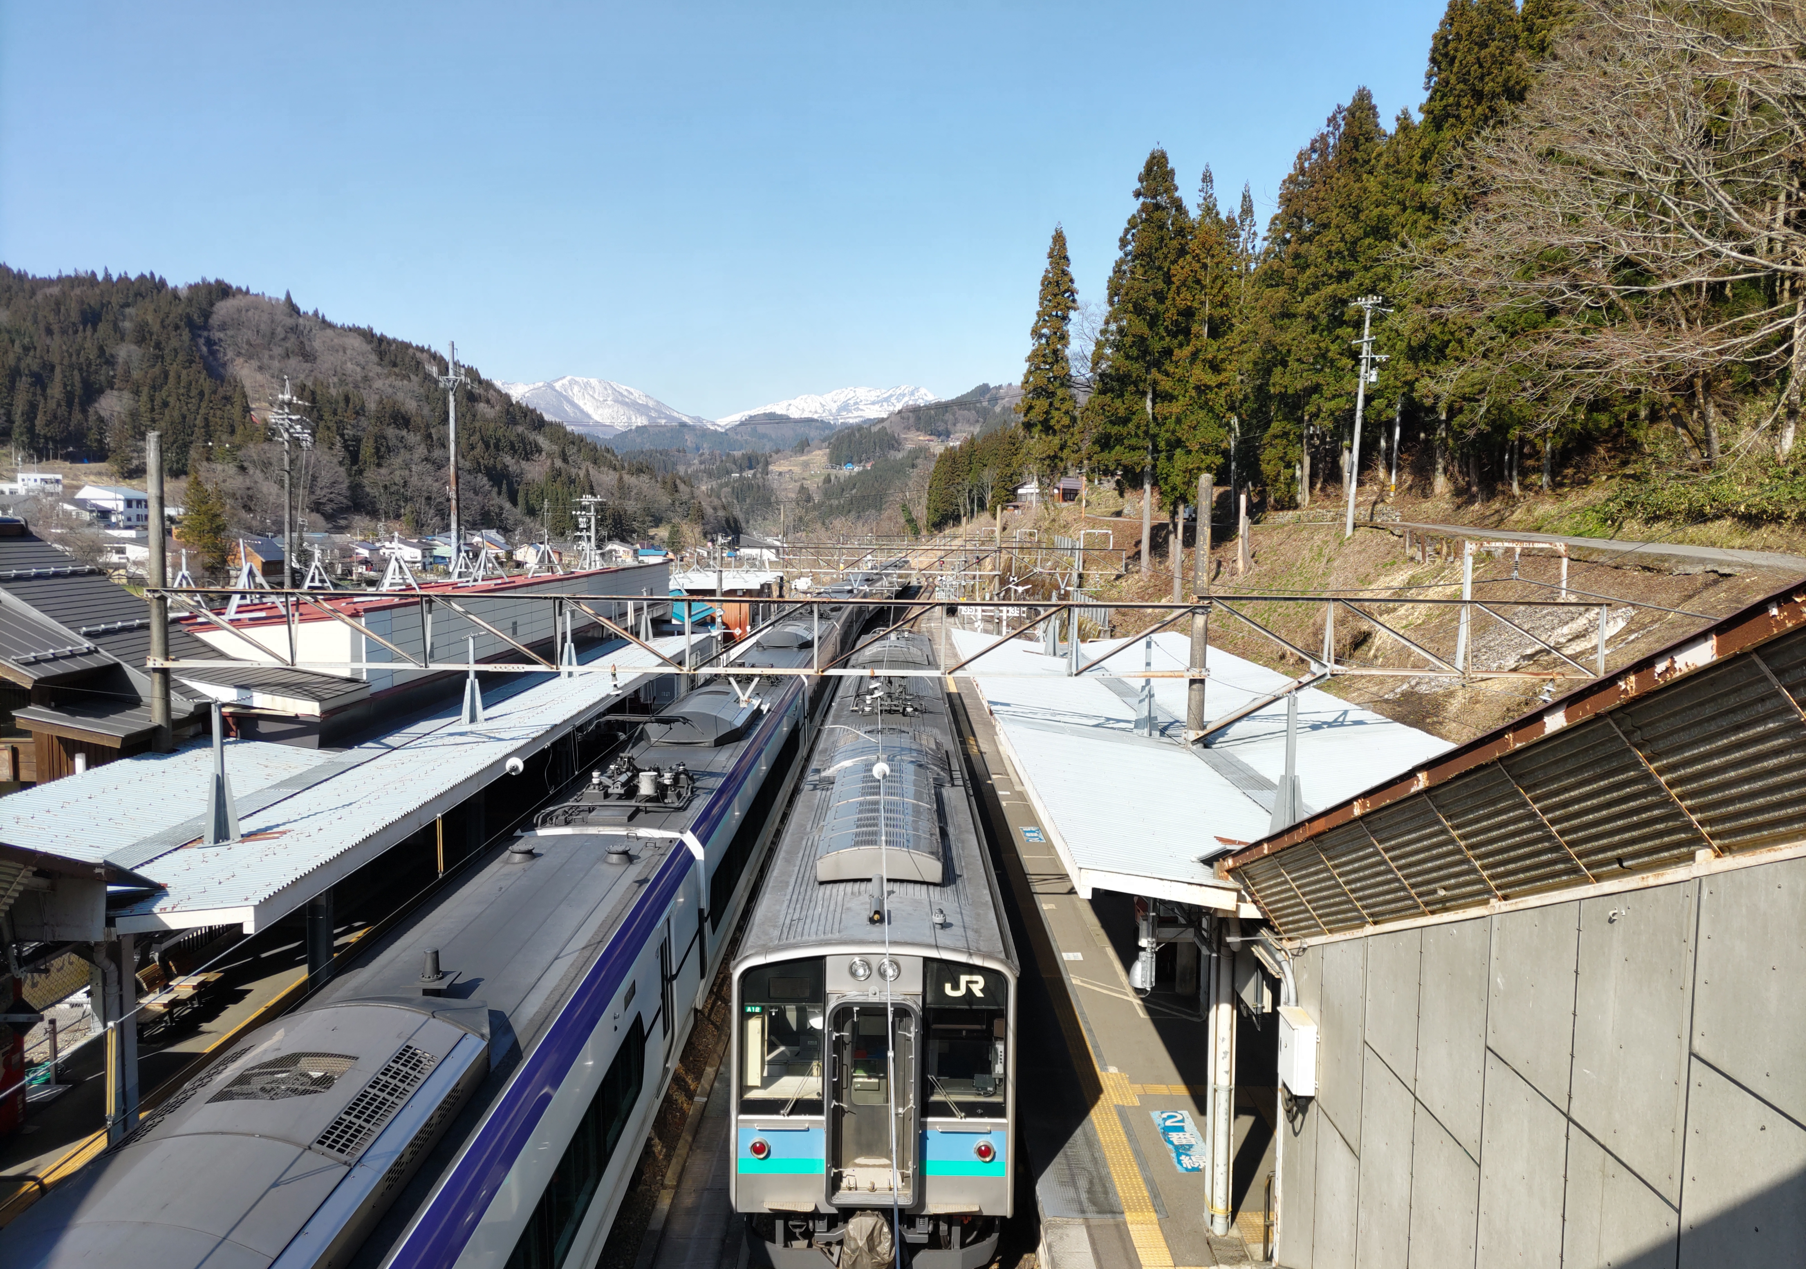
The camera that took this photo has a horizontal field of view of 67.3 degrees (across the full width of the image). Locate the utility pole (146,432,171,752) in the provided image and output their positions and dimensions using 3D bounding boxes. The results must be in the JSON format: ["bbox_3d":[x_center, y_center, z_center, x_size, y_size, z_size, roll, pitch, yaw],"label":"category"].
[{"bbox_3d":[-11.263,1.010,20.604,0.300,8.100,0.300,1,5,0],"label":"utility pole"}]

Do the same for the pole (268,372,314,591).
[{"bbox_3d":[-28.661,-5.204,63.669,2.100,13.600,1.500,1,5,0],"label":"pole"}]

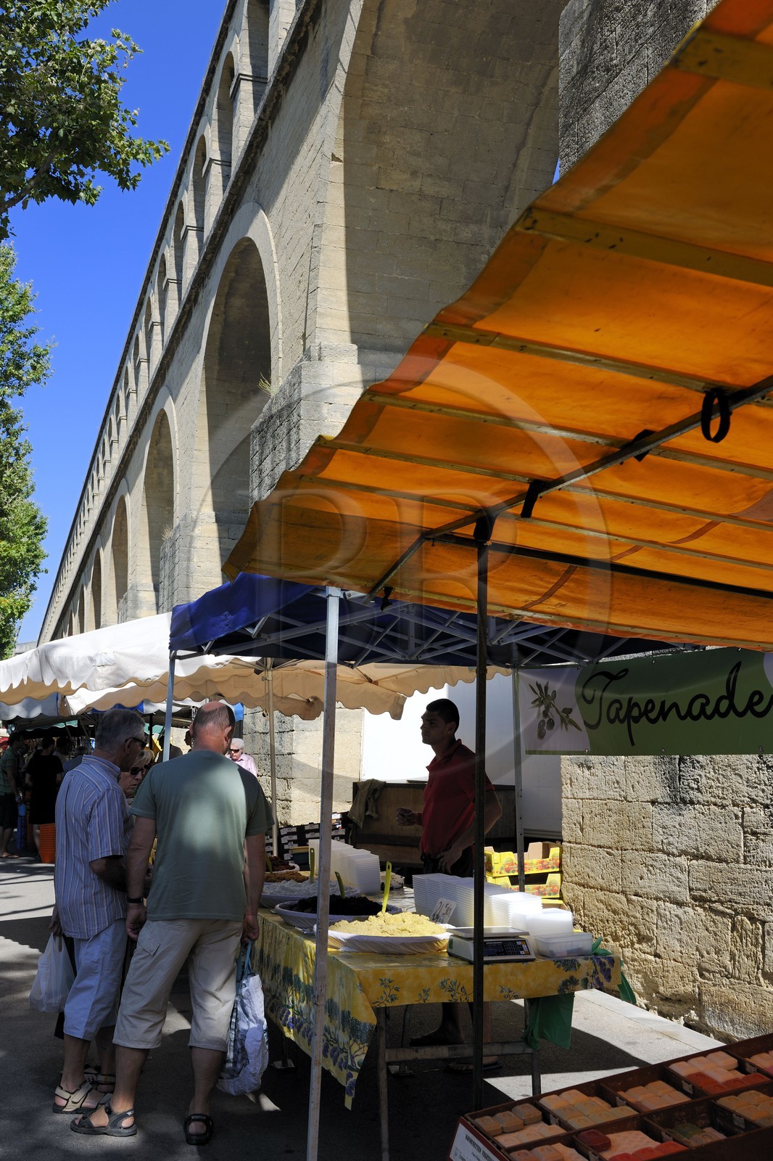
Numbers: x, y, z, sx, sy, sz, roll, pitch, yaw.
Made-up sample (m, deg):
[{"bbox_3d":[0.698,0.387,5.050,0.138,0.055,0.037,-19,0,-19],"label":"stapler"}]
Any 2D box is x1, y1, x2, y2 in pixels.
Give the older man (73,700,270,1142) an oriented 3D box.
[{"bbox_3d":[-0.870,1.361,4.673,0.730,1.720,0.480,3,-9,-17],"label":"older man"}]

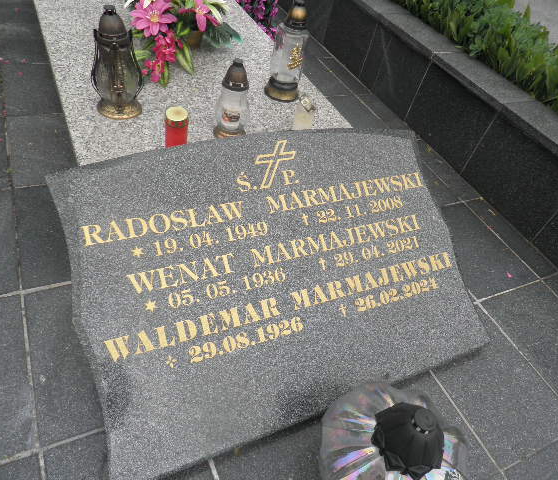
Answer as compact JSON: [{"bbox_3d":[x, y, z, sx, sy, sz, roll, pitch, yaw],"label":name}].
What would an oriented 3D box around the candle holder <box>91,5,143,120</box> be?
[{"bbox_3d":[-0.448,-0.490,1.223,0.141,0.285,0.134,-12,51,-24],"label":"candle holder"}]

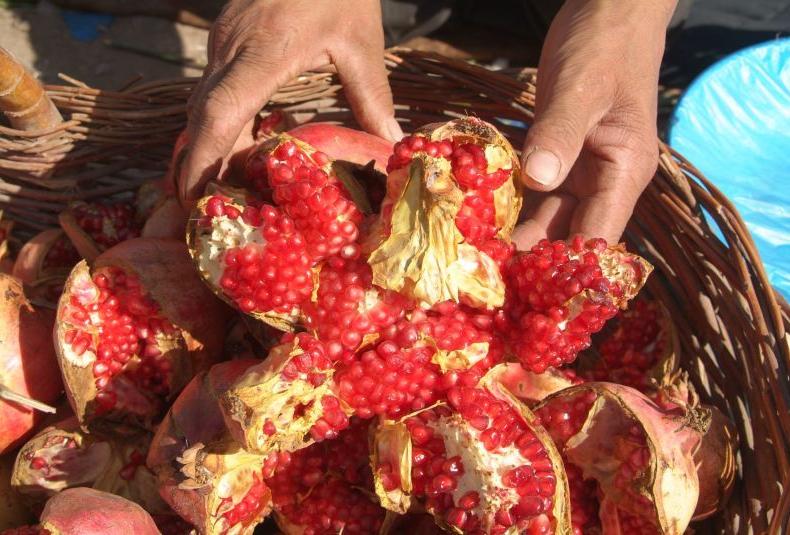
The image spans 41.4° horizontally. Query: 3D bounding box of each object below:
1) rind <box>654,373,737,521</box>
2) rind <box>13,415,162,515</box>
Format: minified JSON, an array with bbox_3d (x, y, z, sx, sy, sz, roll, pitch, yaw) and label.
[{"bbox_3d":[0.153,0.093,0.545,0.060,0.062,0.055,18,50,16],"label":"rind"},{"bbox_3d":[-0.157,0.102,0.540,0.078,0.042,0.055,0,47,0],"label":"rind"}]

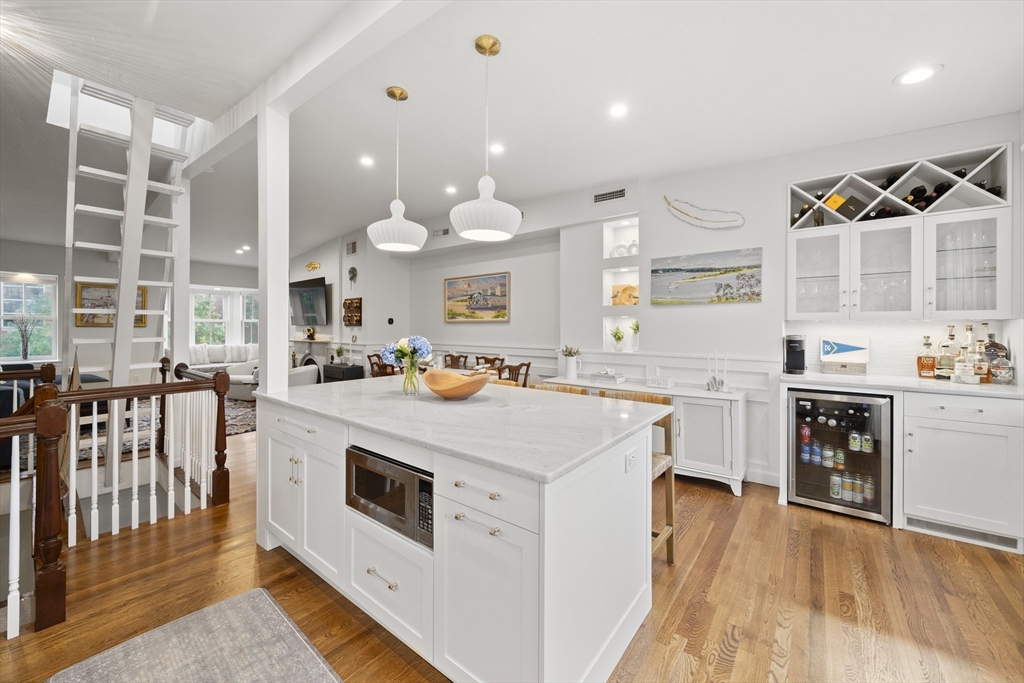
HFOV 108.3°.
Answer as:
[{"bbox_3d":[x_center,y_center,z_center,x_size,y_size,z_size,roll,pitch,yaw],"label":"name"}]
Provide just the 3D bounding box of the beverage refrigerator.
[{"bbox_3d":[2.444,0.794,2.822,0.530,0.830,0.540,1,2,37],"label":"beverage refrigerator"}]

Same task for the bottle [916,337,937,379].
[{"bbox_3d":[3.002,0.117,2.676,0.100,0.305,0.080,1,2,43],"label":"bottle"}]

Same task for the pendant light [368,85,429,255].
[{"bbox_3d":[-0.694,-1.036,2.236,0.368,0.960,0.368,1,2,37],"label":"pendant light"}]

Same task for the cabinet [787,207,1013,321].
[{"bbox_3d":[2.748,-0.511,2.758,1.115,0.700,0.330,1,2,37],"label":"cabinet"}]

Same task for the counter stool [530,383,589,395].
[{"bbox_3d":[0.172,0.755,2.272,0.445,0.945,0.490,1,2,36],"label":"counter stool"}]

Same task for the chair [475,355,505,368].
[{"bbox_3d":[-0.419,0.662,4.159,0.500,0.940,0.540,1,2,36],"label":"chair"}]

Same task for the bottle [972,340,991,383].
[{"bbox_3d":[3.124,0.133,2.462,0.080,0.290,0.077,1,2,43],"label":"bottle"}]

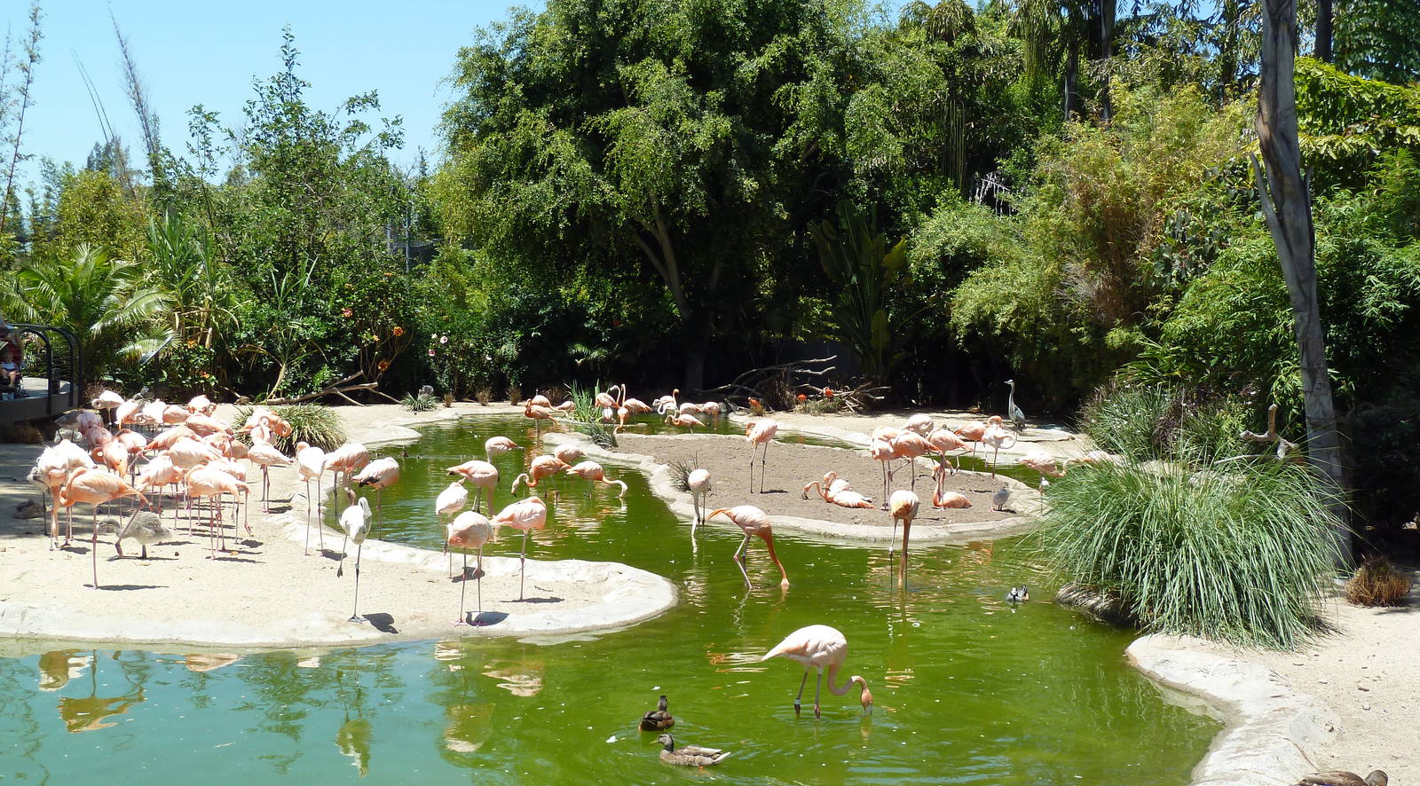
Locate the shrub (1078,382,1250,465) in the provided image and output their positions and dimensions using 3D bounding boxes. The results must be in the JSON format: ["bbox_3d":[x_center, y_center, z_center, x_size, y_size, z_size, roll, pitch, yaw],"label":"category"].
[{"bbox_3d":[7.280,0.358,26.186,2.650,1.220,2.300,2,4,0],"label":"shrub"}]

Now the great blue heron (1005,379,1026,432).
[{"bbox_3d":[5.363,0.300,28.694,0.240,1.020,0.450,6,6,45],"label":"great blue heron"}]

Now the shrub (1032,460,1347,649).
[{"bbox_3d":[3.915,1.173,13.404,2.450,1.250,2.300,2,4,0],"label":"shrub"}]

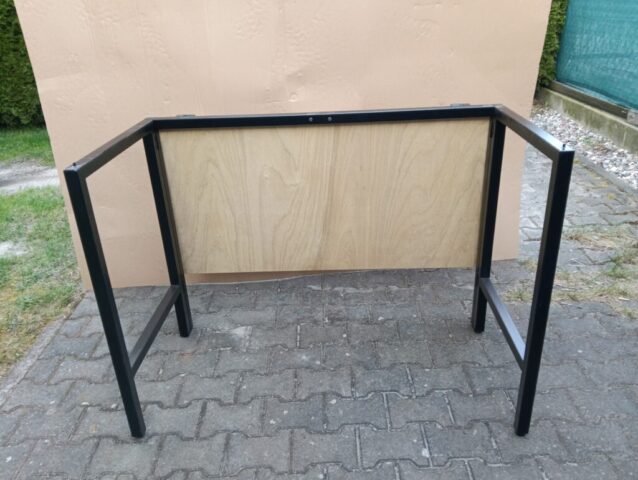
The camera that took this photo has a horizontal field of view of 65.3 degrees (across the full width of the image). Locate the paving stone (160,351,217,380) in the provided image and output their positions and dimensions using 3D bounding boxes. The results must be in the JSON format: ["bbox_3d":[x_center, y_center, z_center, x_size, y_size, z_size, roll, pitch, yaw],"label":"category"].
[{"bbox_3d":[-0.480,0.492,1.881,0.197,0.065,0.160,-3,25,1],"label":"paving stone"}]

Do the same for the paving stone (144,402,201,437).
[{"bbox_3d":[-0.479,0.611,1.628,0.198,0.060,0.160,-3,26,1],"label":"paving stone"}]

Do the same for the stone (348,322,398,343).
[{"bbox_3d":[0.219,0.400,1.995,0.197,0.065,0.160,-3,25,1],"label":"stone"}]

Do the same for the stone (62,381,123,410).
[{"bbox_3d":[-0.780,0.564,1.757,0.198,0.060,0.160,-3,26,1],"label":"stone"}]

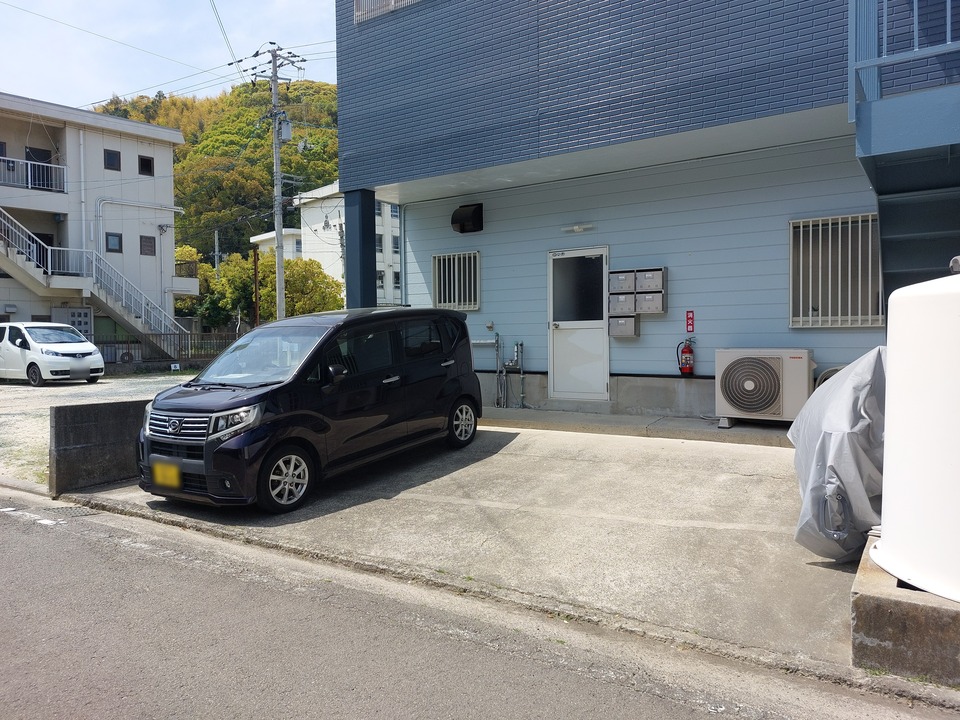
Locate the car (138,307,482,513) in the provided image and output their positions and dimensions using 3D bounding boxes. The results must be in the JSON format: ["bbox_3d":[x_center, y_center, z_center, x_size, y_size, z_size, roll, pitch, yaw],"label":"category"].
[{"bbox_3d":[-1.510,0.293,6.581,1.475,1.630,3.395,0,6,34],"label":"car"}]

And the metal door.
[{"bbox_3d":[1.264,-0.450,8.496,0.840,1.912,0.080,1,1,34],"label":"metal door"}]

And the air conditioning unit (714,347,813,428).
[{"bbox_3d":[2.819,0.294,6.607,0.841,0.784,0.330,1,1,34],"label":"air conditioning unit"}]

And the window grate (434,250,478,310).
[{"bbox_3d":[-0.337,-1.109,9.479,0.767,0.782,0.100,1,1,34],"label":"window grate"}]

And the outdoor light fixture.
[{"bbox_3d":[1.244,-1.646,8.377,0.442,0.064,0.090,1,1,34],"label":"outdoor light fixture"}]

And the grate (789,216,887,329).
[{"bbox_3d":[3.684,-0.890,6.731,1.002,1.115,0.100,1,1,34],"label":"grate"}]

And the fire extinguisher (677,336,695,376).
[{"bbox_3d":[2.353,-0.038,7.591,0.200,0.450,0.150,1,1,34],"label":"fire extinguisher"}]

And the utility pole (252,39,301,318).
[{"bbox_3d":[-8.326,-6.293,27.896,2.100,13.500,1.300,-1,1,-17],"label":"utility pole"}]

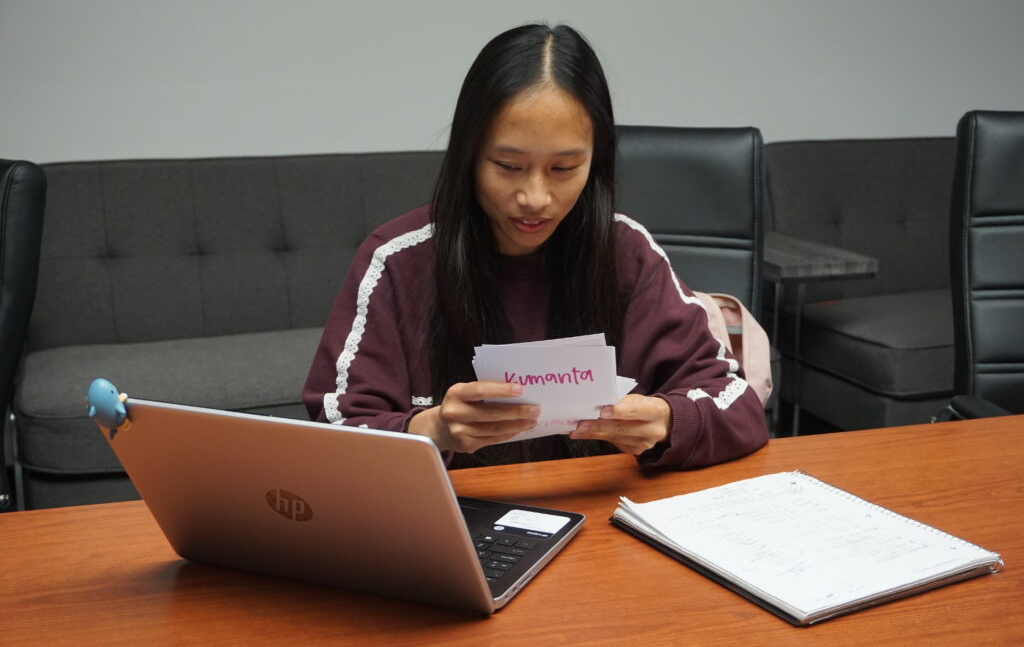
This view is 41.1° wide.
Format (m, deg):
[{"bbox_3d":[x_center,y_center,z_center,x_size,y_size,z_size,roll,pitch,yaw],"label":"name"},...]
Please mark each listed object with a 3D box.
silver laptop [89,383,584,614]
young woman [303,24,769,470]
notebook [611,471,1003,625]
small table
[{"bbox_3d":[-0.140,0.126,1.233,0.325,0.205,0.337,5,14,22],"label":"silver laptop"},{"bbox_3d":[0.031,0.250,1.718,0.530,1.227,0.640,-2,13,-7],"label":"young woman"},{"bbox_3d":[0.274,0.203,1.305,0.238,0.020,0.279,-7,15,-29],"label":"notebook"},{"bbox_3d":[0.711,0.103,3.731,0.291,0.622,0.491,-5,14,-22],"label":"small table"}]

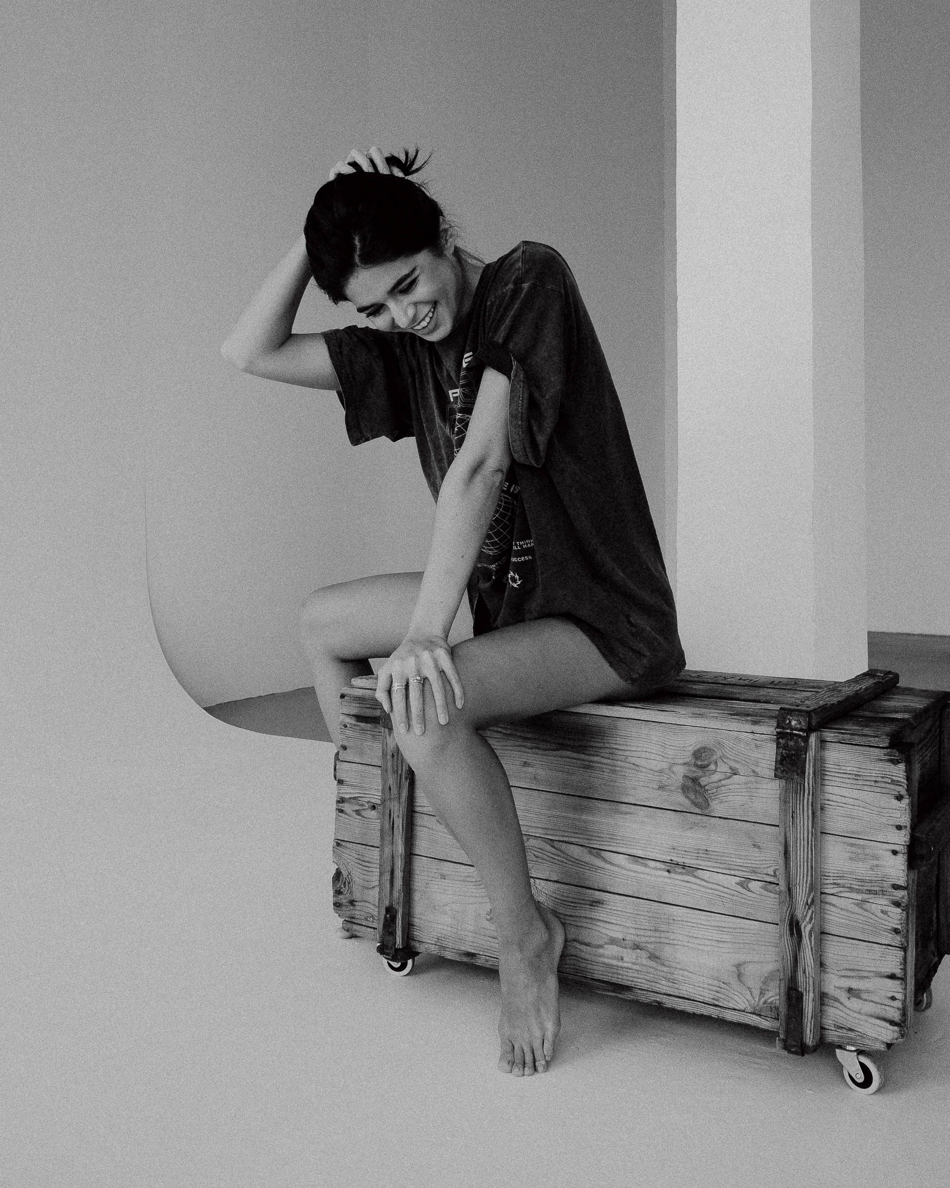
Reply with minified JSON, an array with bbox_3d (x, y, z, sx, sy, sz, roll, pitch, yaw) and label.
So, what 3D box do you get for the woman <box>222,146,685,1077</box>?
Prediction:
[{"bbox_3d":[-0.030,-0.015,1.723,0.680,1.260,0.720,-3,5,-37],"label":"woman"}]

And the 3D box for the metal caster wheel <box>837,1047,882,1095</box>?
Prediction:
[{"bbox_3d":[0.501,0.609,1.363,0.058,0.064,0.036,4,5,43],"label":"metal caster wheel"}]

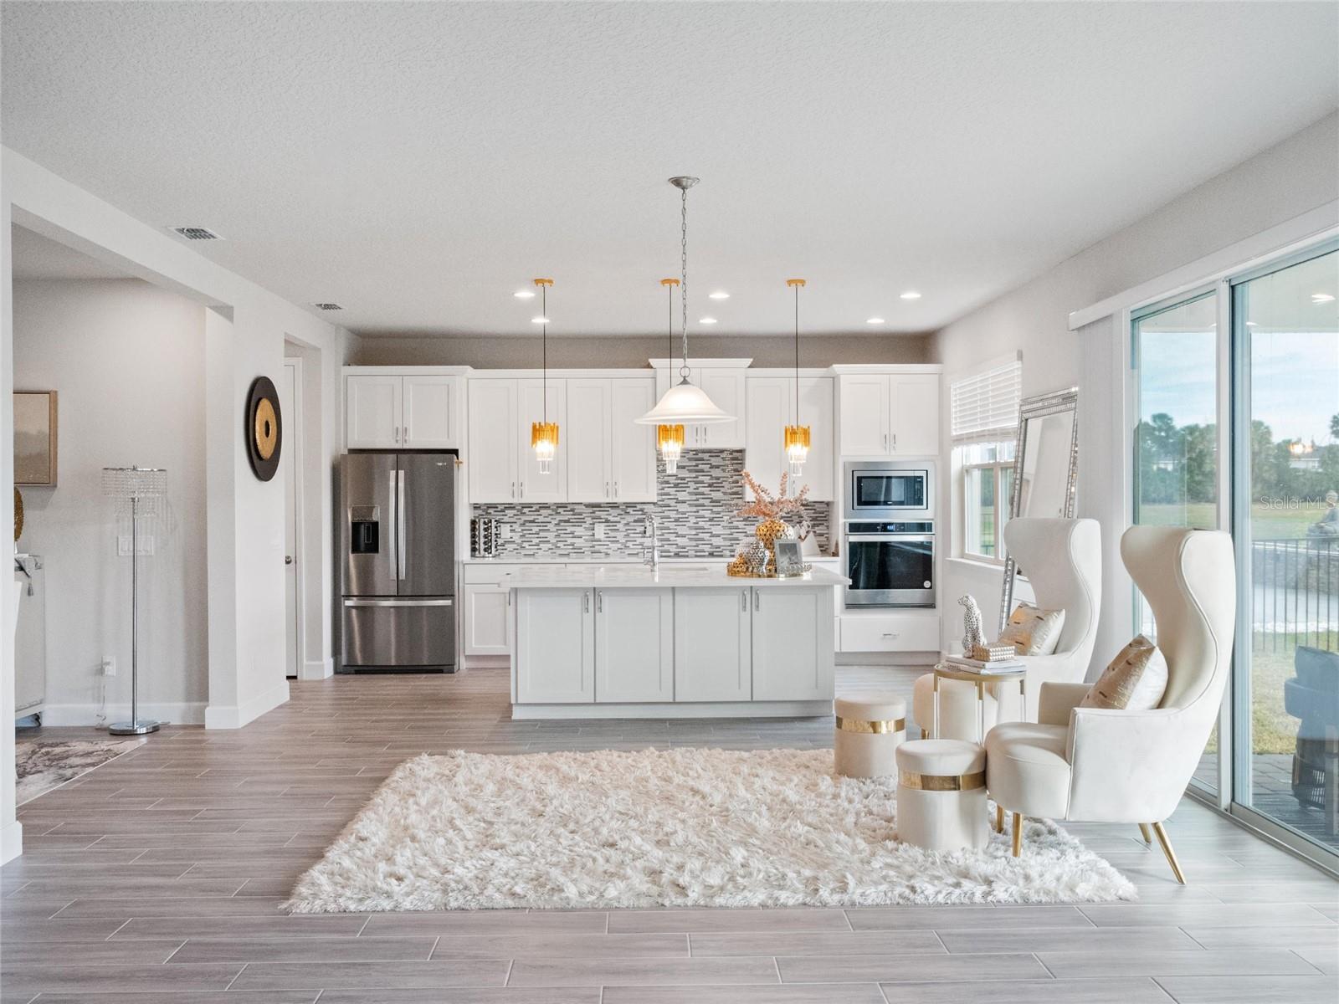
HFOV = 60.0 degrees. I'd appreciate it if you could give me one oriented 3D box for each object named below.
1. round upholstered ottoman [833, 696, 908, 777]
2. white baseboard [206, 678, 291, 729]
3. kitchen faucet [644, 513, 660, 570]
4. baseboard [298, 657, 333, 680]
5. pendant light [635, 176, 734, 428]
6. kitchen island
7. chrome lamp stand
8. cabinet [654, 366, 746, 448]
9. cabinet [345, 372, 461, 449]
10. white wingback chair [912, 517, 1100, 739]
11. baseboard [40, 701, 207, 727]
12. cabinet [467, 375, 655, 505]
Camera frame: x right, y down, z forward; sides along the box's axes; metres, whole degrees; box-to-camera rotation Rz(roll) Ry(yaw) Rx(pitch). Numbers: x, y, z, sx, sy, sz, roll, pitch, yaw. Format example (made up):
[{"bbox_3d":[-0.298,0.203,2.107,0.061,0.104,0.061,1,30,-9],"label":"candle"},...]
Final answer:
[{"bbox_3d":[1.020,1.198,5.883,0.359,0.393,0.359,0,0,0],"label":"round upholstered ottoman"},{"bbox_3d":[-2.789,1.342,7.725,0.210,0.133,1.032,0,0,-1],"label":"white baseboard"},{"bbox_3d":[-0.132,0.278,8.081,0.105,0.400,0.200,0,0,-18],"label":"kitchen faucet"},{"bbox_3d":[-2.809,1.327,9.238,0.190,0.145,0.240,0,0,-1],"label":"baseboard"},{"bbox_3d":[0.070,-0.888,5.158,0.455,1.083,0.455,0,0,-1],"label":"pendant light"},{"bbox_3d":[0.030,0.941,7.930,2.170,0.914,1.400,0,0,-1],"label":"kitchen island"},{"bbox_3d":[-3.306,0.597,7.168,0.400,1.633,0.400,0,0,-1],"label":"chrome lamp stand"},{"bbox_3d":[0.271,-0.800,10.043,0.755,0.700,0.390,0,0,-1],"label":"cabinet"},{"bbox_3d":[-2.206,-0.751,9.886,0.940,0.626,0.620,0,0,-1],"label":"cabinet"},{"bbox_3d":[1.726,0.748,5.948,0.890,1.315,0.700,0,0,-10],"label":"white wingback chair"},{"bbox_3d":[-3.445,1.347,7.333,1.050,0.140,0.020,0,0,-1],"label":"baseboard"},{"bbox_3d":[-0.902,-0.532,10.038,1.600,1.075,0.360,0,0,-1],"label":"cabinet"}]

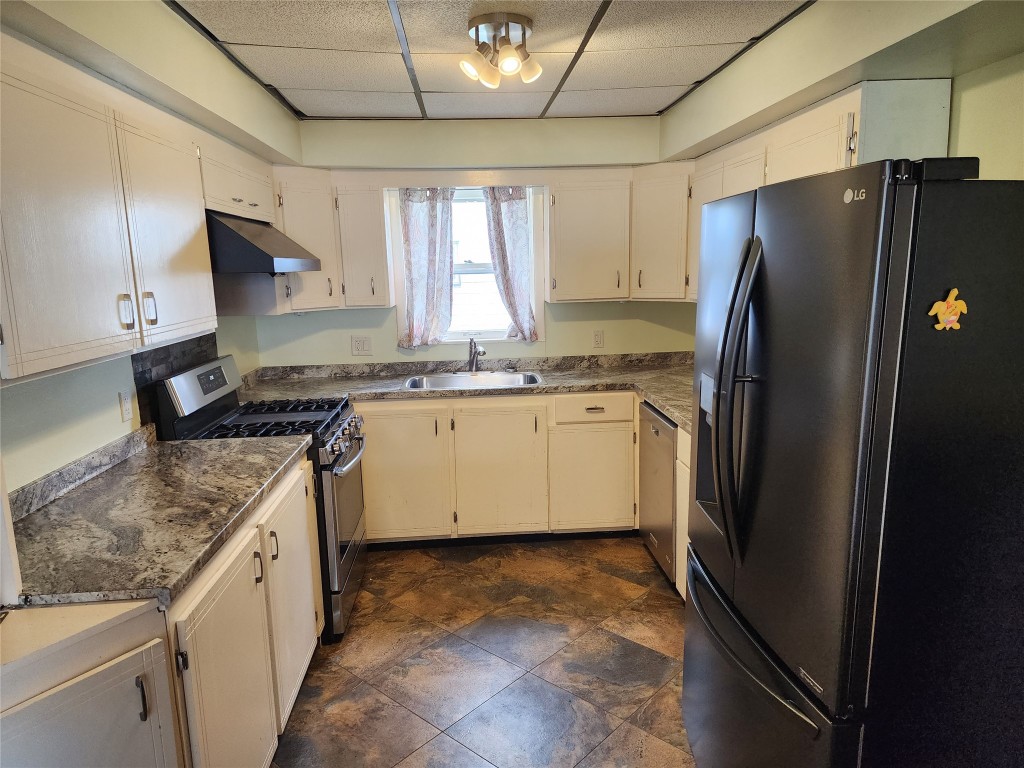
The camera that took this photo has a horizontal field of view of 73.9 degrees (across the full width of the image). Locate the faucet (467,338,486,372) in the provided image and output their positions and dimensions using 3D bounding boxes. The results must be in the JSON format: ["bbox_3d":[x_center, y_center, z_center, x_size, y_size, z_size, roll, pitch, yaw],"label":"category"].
[{"bbox_3d":[-0.205,-0.156,3.871,0.080,0.205,0.180,-4,10,-15],"label":"faucet"}]

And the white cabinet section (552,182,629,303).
[{"bbox_3d":[0.435,-0.832,4.012,0.460,0.670,0.320,-2,10,-3],"label":"white cabinet section"}]

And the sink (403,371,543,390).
[{"bbox_3d":[-0.213,0.063,3.887,0.795,0.180,0.520,-2,10,-4],"label":"sink"}]

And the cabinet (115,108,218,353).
[{"bbox_3d":[-1.191,-0.451,2.071,0.325,0.640,0.575,-2,10,-3],"label":"cabinet"}]

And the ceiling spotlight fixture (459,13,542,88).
[{"bbox_3d":[-0.033,-1.034,2.099,0.252,0.176,0.247,-2,10,-4],"label":"ceiling spotlight fixture"}]

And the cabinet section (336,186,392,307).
[{"bbox_3d":[-0.835,-0.786,3.938,0.270,0.660,0.320,-2,10,-3],"label":"cabinet section"}]

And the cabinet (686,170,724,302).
[{"bbox_3d":[1.125,-0.769,3.383,0.323,0.725,0.411,-2,10,-4],"label":"cabinet"}]

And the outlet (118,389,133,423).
[{"bbox_3d":[-1.396,0.080,2.461,0.012,0.113,0.070,-2,10,-4],"label":"outlet"}]

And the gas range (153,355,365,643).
[{"bbox_3d":[-1.026,0.475,3.013,0.680,1.130,0.760,-2,10,-3],"label":"gas range"}]

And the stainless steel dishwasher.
[{"bbox_3d":[0.992,0.499,3.363,0.600,0.810,0.600,-2,10,-3],"label":"stainless steel dishwasher"}]

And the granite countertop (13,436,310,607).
[{"bbox_3d":[-1.050,0.342,2.040,0.610,0.040,1.297,-2,10,-4],"label":"granite countertop"}]

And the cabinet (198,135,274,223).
[{"bbox_3d":[-1.295,-0.832,2.853,0.330,0.279,0.935,-2,10,-4],"label":"cabinet"}]

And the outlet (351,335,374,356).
[{"bbox_3d":[-0.910,-0.230,4.117,0.119,0.117,0.012,-2,10,-4],"label":"outlet"}]

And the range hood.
[{"bbox_3d":[-1.130,-0.562,2.758,0.530,0.225,0.760,-2,10,-3],"label":"range hood"}]

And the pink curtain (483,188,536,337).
[{"bbox_3d":[-0.004,-0.677,3.910,0.300,0.890,0.070,-2,10,-3],"label":"pink curtain"}]

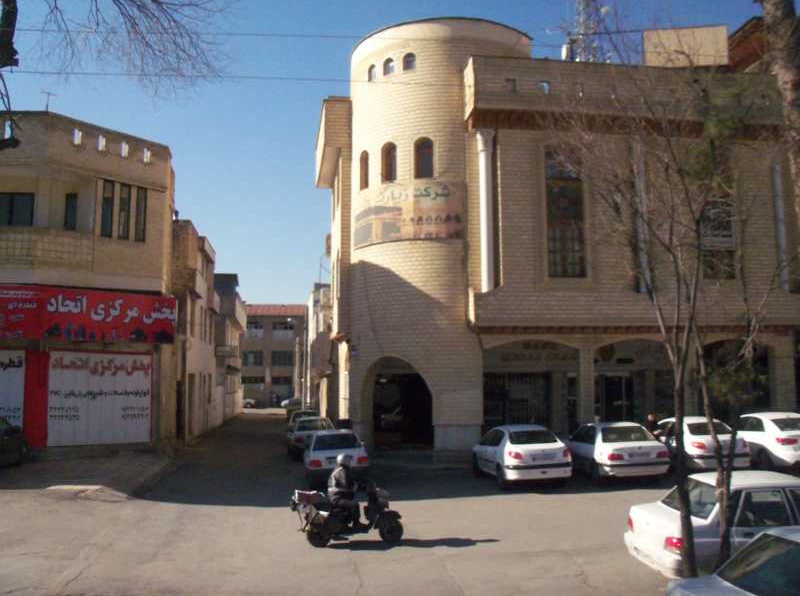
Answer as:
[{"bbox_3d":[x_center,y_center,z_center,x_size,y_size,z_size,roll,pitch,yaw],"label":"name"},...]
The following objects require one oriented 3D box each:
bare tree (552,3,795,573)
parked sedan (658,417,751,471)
[{"bbox_3d":[2.651,0.090,7.841,2.300,6.217,2.200,0,-7,0],"label":"bare tree"},{"bbox_3d":[7.693,4.018,22.164,1.660,1.450,4.200,0,-7,-6],"label":"parked sedan"}]

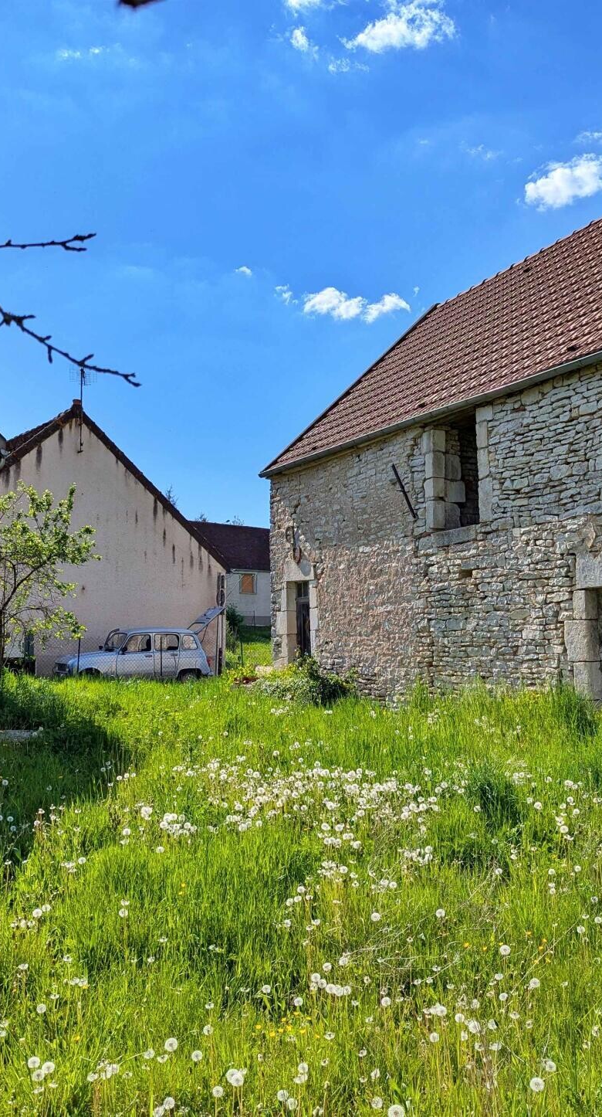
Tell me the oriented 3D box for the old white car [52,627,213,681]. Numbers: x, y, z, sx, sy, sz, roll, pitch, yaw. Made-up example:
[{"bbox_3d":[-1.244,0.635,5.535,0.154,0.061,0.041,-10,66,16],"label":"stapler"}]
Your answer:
[{"bbox_3d":[-4.038,2.491,24.943,3.670,1.530,1.500,2,-5,-25],"label":"old white car"}]

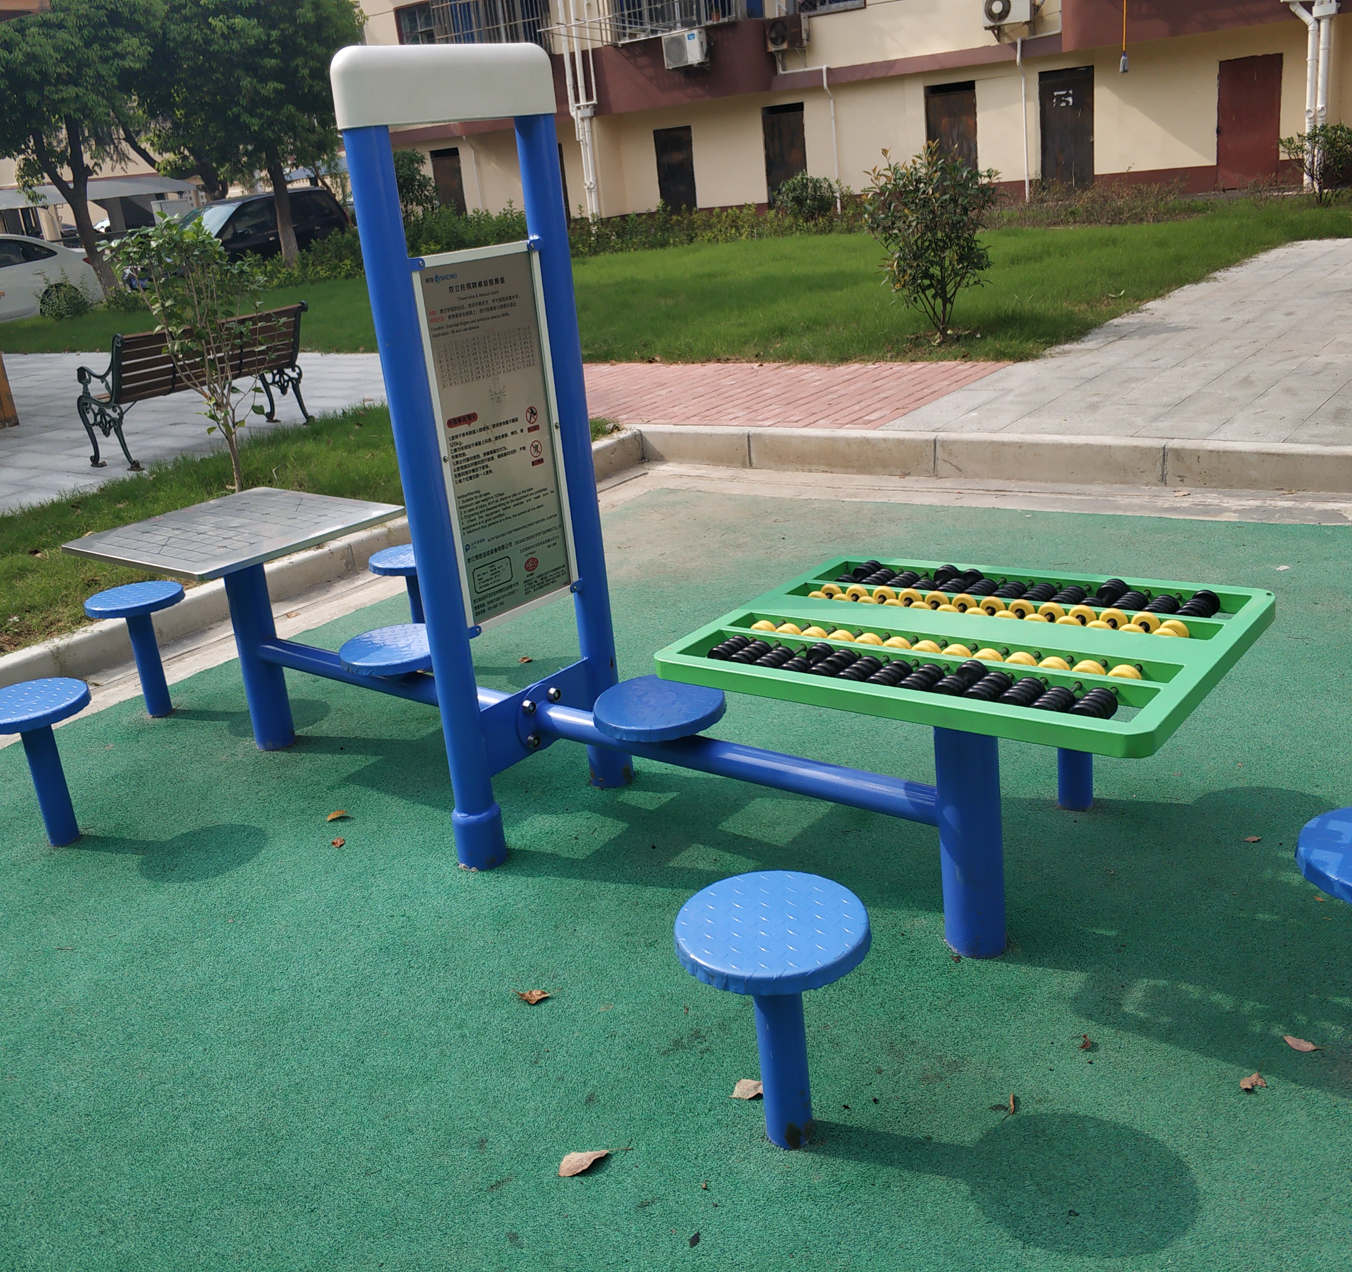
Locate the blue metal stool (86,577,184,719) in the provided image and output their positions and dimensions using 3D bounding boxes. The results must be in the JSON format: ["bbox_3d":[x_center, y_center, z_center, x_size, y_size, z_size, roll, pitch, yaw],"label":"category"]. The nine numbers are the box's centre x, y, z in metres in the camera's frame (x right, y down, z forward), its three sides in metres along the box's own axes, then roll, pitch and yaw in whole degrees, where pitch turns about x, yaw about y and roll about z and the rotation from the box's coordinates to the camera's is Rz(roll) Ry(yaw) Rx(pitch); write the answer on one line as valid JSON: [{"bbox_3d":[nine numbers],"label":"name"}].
[{"bbox_3d":[-1.663,0.059,4.176,0.296,0.388,0.296,9,24,36],"label":"blue metal stool"}]

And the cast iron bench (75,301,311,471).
[{"bbox_3d":[-2.869,-1.541,8.043,0.610,0.775,1.400,8,24,34],"label":"cast iron bench"}]

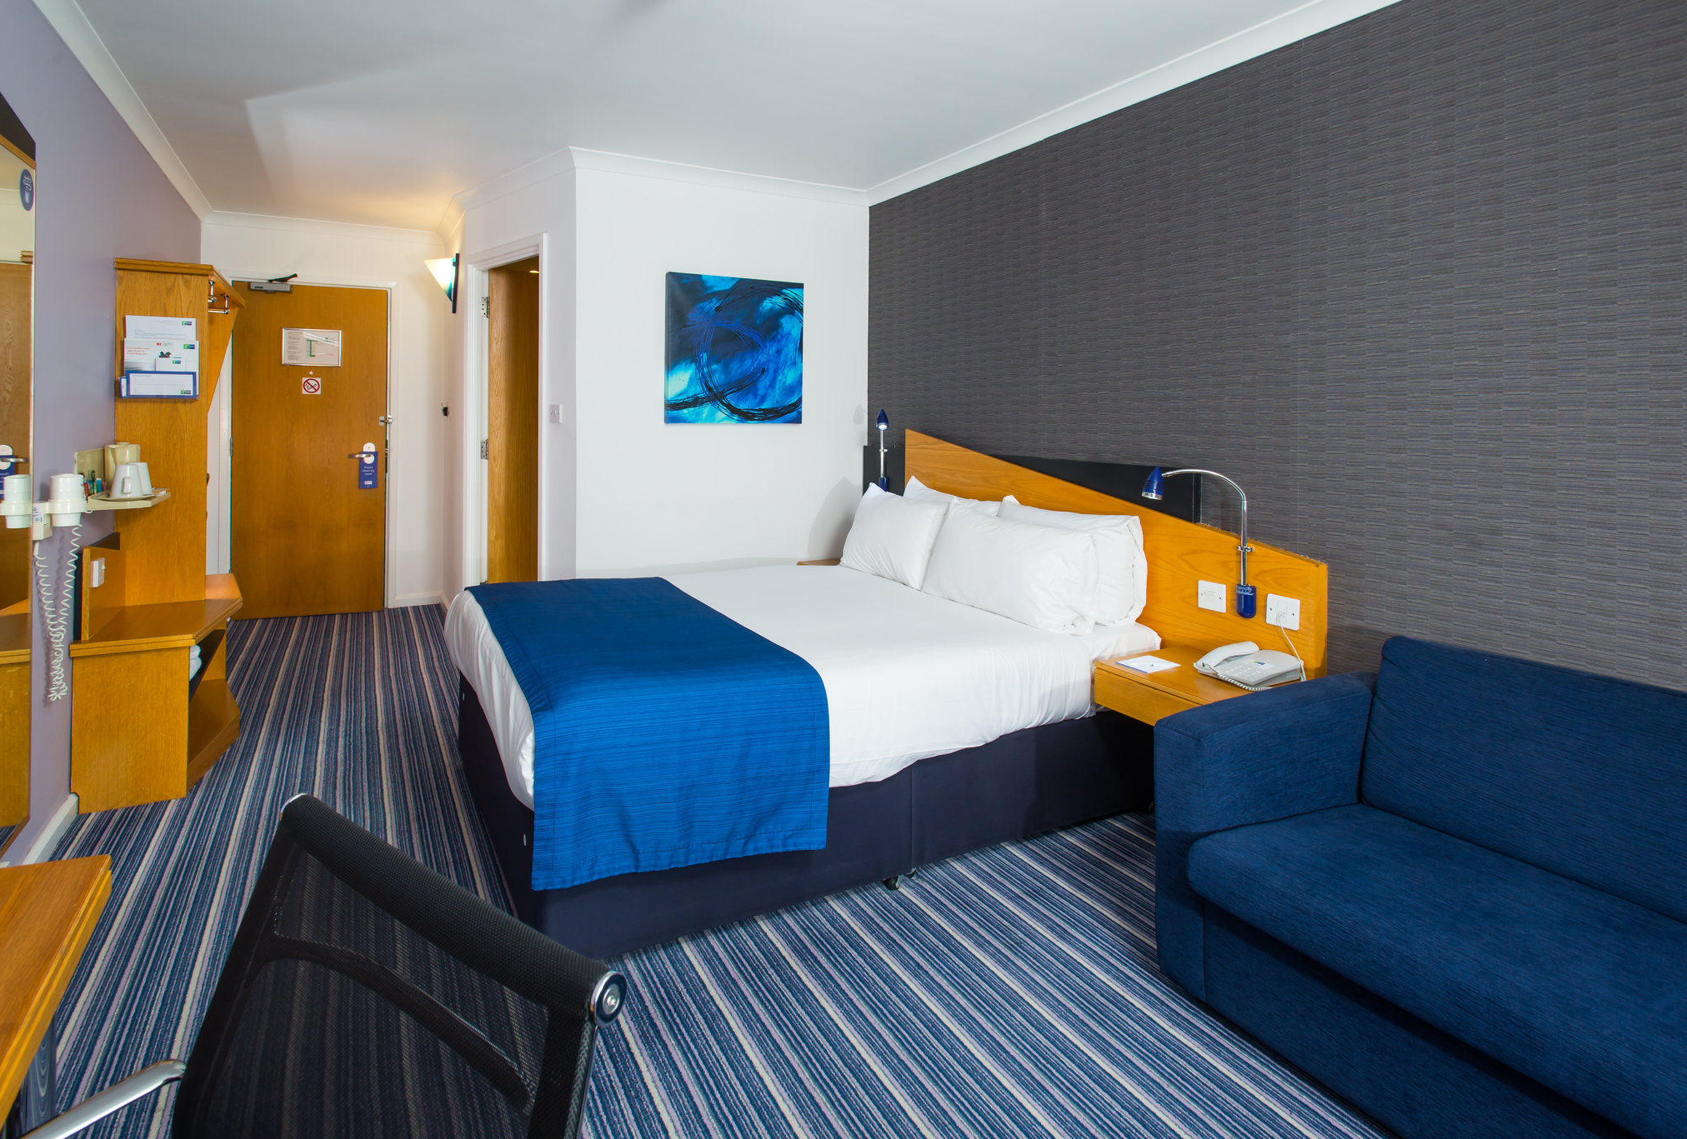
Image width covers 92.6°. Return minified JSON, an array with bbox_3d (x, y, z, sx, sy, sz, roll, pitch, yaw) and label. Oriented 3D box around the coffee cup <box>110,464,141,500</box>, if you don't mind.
[{"bbox_3d":[-2.464,-0.298,2.770,0.083,0.105,0.105,-5,8,-42],"label":"coffee cup"}]

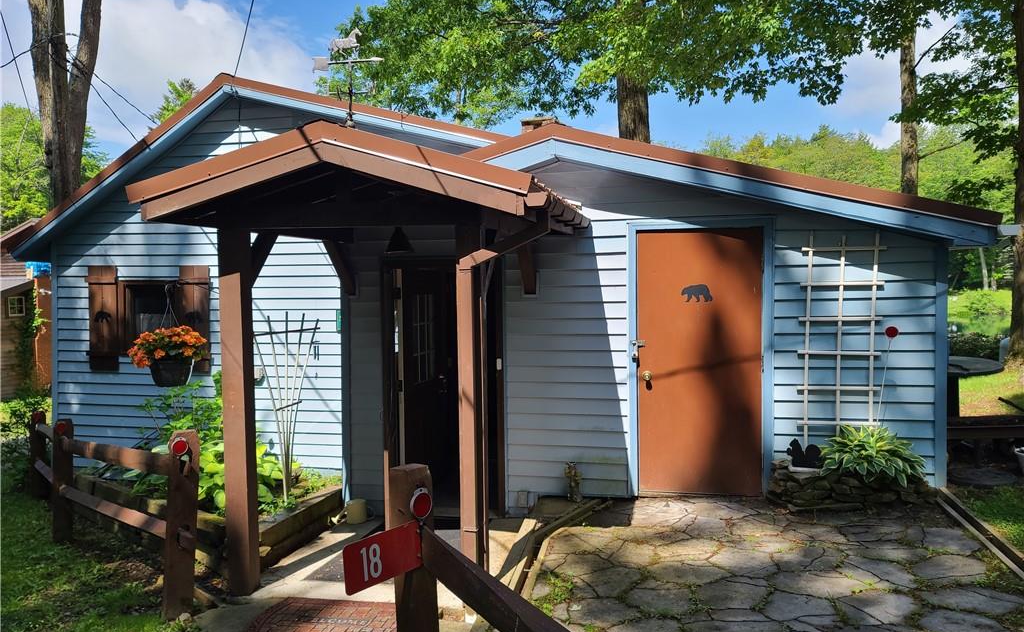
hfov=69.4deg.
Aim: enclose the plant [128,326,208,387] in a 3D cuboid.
[{"bbox_3d":[-2.331,0.264,5.011,0.482,0.400,0.460,0,2,14],"label":"plant"}]

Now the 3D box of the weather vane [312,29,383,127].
[{"bbox_3d":[-1.026,-1.481,4.623,0.469,0.612,0.240,0,2,14],"label":"weather vane"}]

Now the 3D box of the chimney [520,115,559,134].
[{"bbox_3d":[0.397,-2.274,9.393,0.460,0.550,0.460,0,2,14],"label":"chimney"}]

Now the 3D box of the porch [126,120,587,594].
[{"bbox_3d":[-0.884,0.305,5.248,2.660,2.951,1.870,0,2,14],"label":"porch"}]

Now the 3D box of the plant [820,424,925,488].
[{"bbox_3d":[2.458,0.932,5.051,0.654,0.352,0.620,0,2,14],"label":"plant"}]

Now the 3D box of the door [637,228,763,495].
[{"bbox_3d":[1.428,0.361,5.642,0.922,2.034,0.050,0,2,14],"label":"door"}]

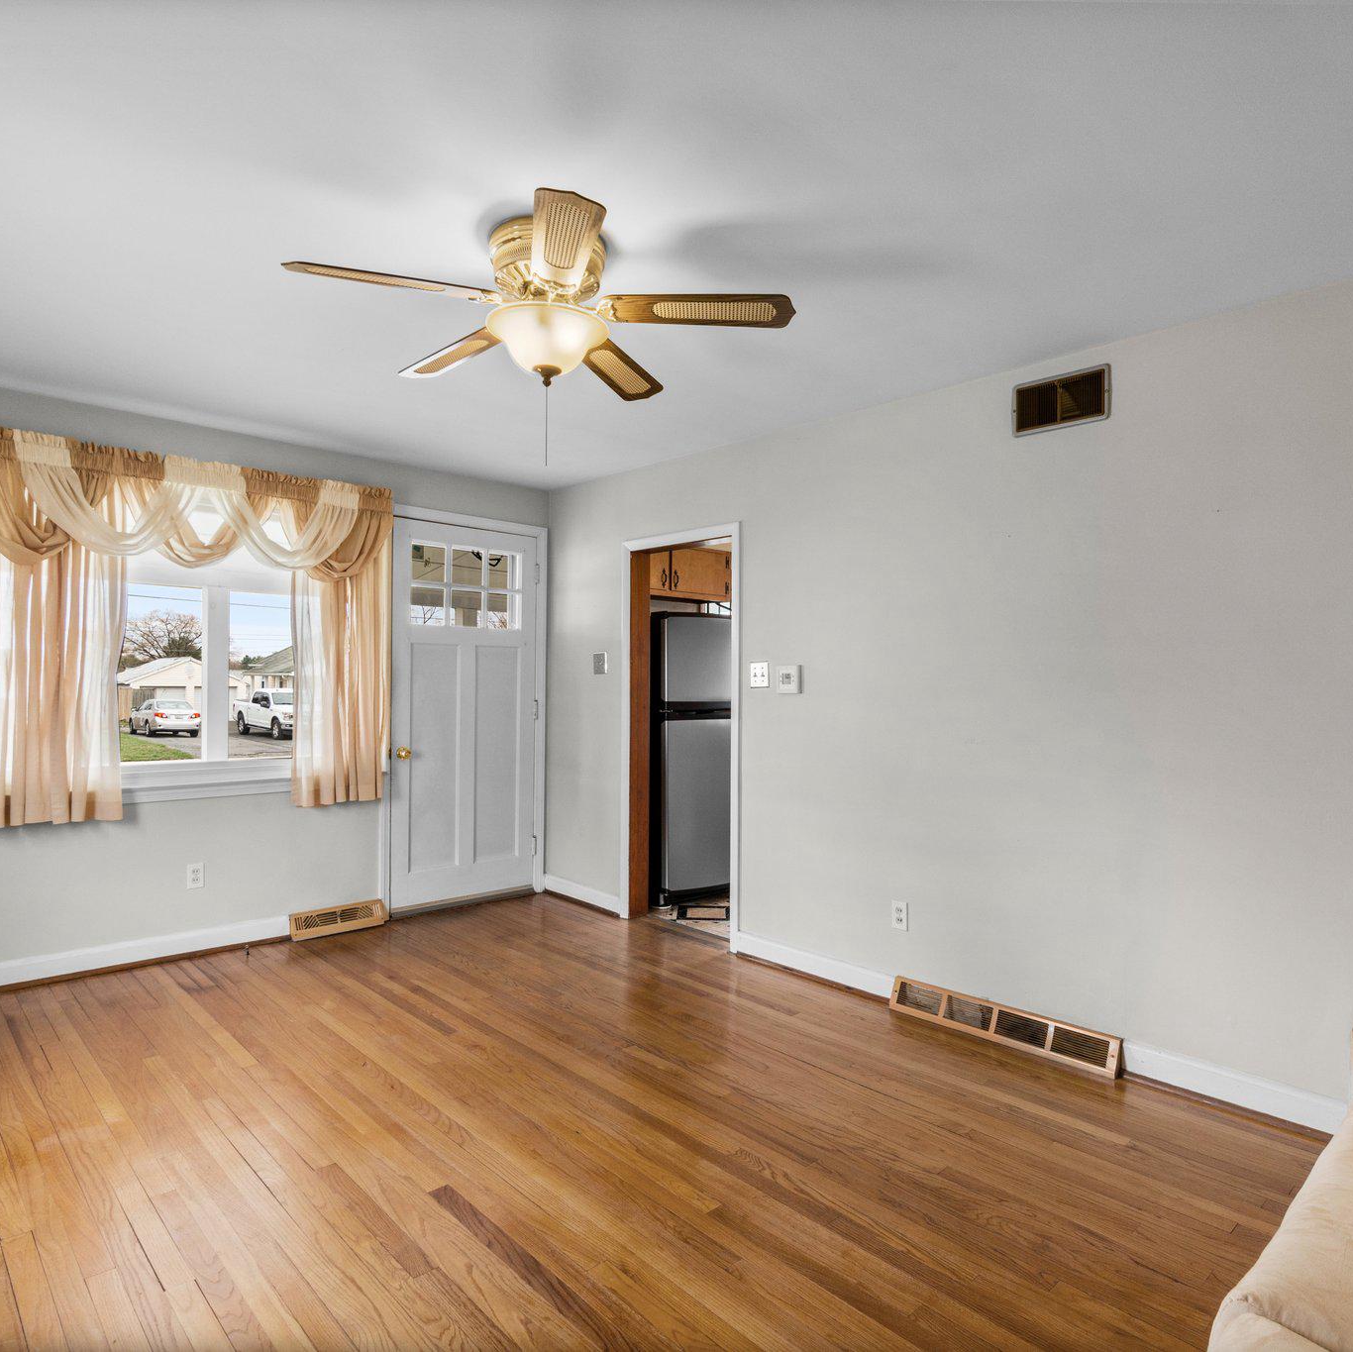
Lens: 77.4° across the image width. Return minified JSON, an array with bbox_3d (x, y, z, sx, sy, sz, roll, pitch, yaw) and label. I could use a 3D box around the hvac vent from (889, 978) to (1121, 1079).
[{"bbox_3d":[1.141,1.236,3.017,0.062,0.120,0.828,1,-1,-43],"label":"hvac vent"}]

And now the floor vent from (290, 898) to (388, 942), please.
[{"bbox_3d":[-1.683,1.221,4.244,0.483,0.117,0.085,1,-1,-43],"label":"floor vent"}]

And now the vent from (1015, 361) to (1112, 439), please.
[{"bbox_3d":[1.326,-0.945,2.919,0.025,0.187,0.335,1,-1,-43],"label":"vent"}]

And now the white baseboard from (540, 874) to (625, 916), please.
[{"bbox_3d":[-0.549,1.249,4.854,0.020,0.098,0.725,1,-1,-43],"label":"white baseboard"}]

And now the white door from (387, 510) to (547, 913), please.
[{"bbox_3d":[-1.178,0.207,4.789,0.945,2.130,0.060,1,-1,-43],"label":"white door"}]

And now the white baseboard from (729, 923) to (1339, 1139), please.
[{"bbox_3d":[1.110,1.242,3.092,0.020,0.100,2.385,1,-1,-43],"label":"white baseboard"}]

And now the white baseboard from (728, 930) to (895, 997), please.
[{"bbox_3d":[0.573,1.247,3.662,0.020,0.098,0.820,1,-1,-43],"label":"white baseboard"}]

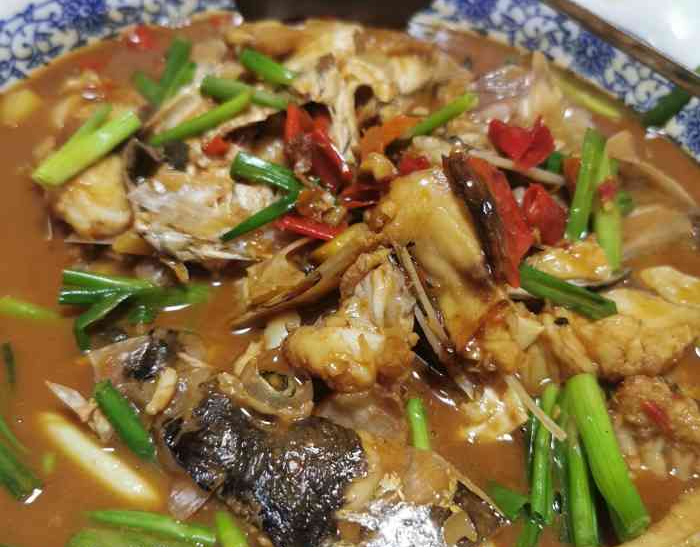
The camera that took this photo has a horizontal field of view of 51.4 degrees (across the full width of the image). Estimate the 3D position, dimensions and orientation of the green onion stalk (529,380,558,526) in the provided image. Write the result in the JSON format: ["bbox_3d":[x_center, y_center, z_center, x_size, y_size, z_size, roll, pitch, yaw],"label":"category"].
[{"bbox_3d":[0.056,0.051,0.208,0.006,0.005,0.042,13,56,3],"label":"green onion stalk"}]

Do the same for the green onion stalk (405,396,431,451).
[{"bbox_3d":[0.020,0.043,0.211,0.004,0.004,0.018,-4,60,-12],"label":"green onion stalk"}]

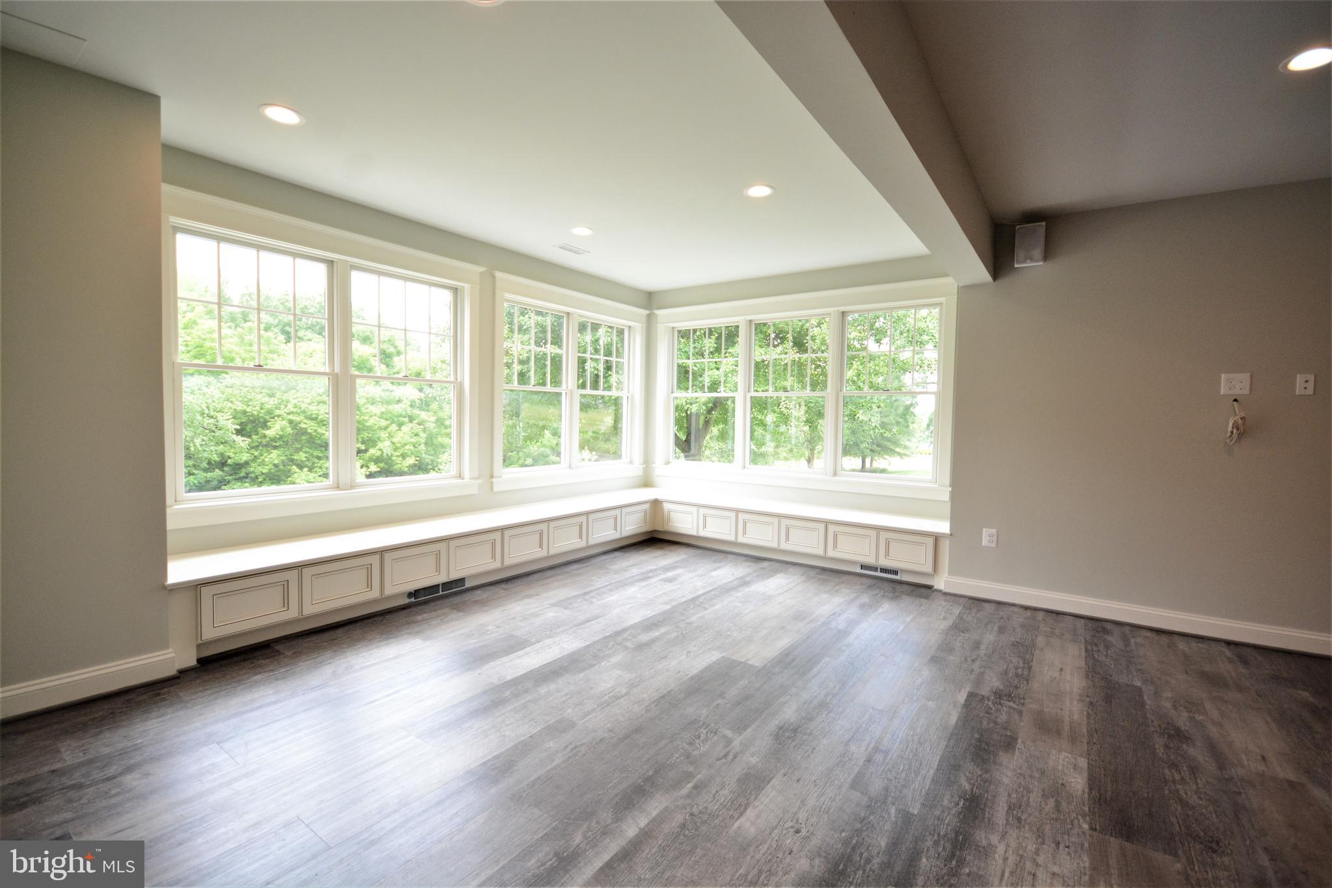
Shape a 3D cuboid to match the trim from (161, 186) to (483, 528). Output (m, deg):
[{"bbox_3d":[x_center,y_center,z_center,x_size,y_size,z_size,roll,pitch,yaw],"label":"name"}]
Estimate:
[{"bbox_3d":[-1.956,-0.442,3.484,0.080,1.705,1.820,3,4,37],"label":"trim"}]

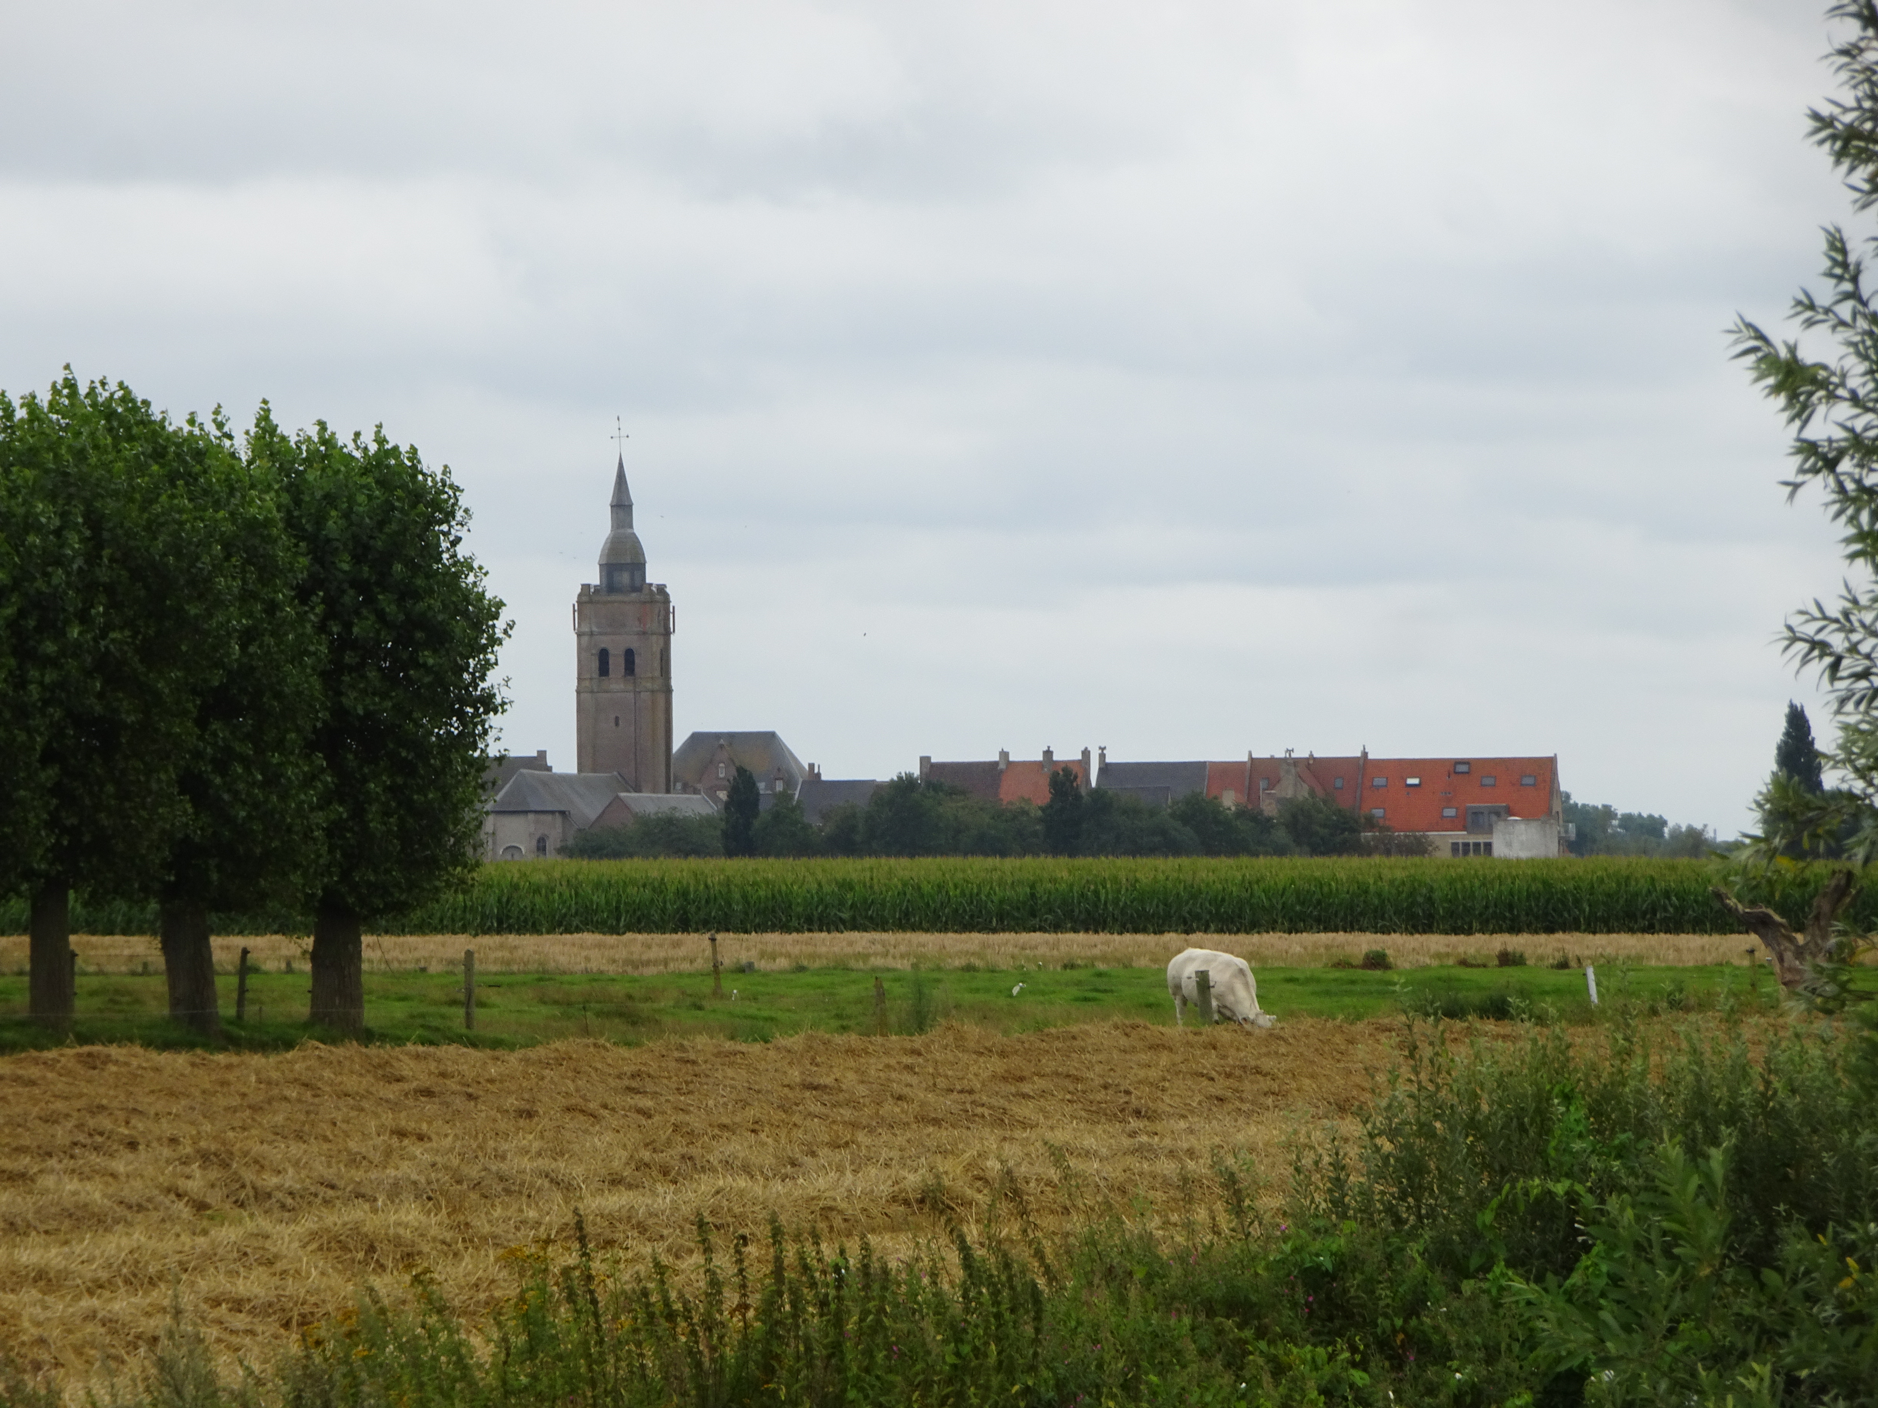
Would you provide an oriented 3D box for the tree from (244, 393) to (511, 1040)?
[{"bbox_3d":[-8.850,0.270,190.000,4.400,9.800,4.400,0,-1,0],"label":"tree"}]

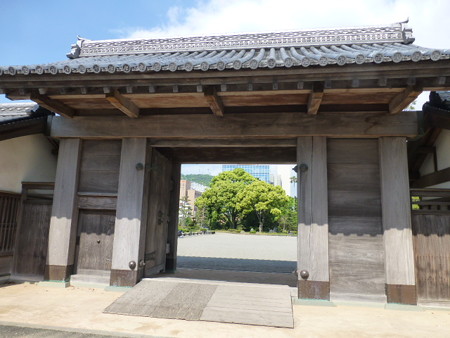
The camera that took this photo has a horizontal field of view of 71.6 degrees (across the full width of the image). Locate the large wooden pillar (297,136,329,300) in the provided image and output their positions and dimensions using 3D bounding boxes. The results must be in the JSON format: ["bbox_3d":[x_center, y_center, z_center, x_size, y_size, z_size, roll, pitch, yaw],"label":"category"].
[{"bbox_3d":[1.872,0.994,6.734,0.605,3.338,0.500,0,-9,9],"label":"large wooden pillar"}]

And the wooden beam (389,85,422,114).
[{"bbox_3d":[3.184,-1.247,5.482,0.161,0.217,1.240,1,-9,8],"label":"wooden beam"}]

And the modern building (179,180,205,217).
[{"bbox_3d":[-12.481,11.458,116.063,10.000,14.452,9.000,-4,-10,33],"label":"modern building"}]

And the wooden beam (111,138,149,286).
[{"bbox_3d":[-1.996,0.895,6.824,0.558,3.100,0.434,1,-9,8],"label":"wooden beam"}]

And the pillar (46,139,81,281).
[{"bbox_3d":[-3.822,0.955,7.635,0.508,3.338,0.420,0,-9,9],"label":"pillar"}]

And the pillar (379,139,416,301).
[{"bbox_3d":[3.531,1.012,6.518,0.518,3.338,0.420,0,-9,9],"label":"pillar"}]

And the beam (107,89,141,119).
[{"bbox_3d":[-2.182,-1.405,6.773,0.170,0.220,1.120,0,-9,9],"label":"beam"}]

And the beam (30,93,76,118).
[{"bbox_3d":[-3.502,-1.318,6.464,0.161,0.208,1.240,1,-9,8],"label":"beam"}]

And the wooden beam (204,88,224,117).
[{"bbox_3d":[-0.194,-1.395,6.472,0.170,0.230,1.120,0,-9,9],"label":"wooden beam"}]

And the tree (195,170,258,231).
[{"bbox_3d":[0.313,3.812,40.567,8.300,7.711,7.300,2,-8,1],"label":"tree"}]

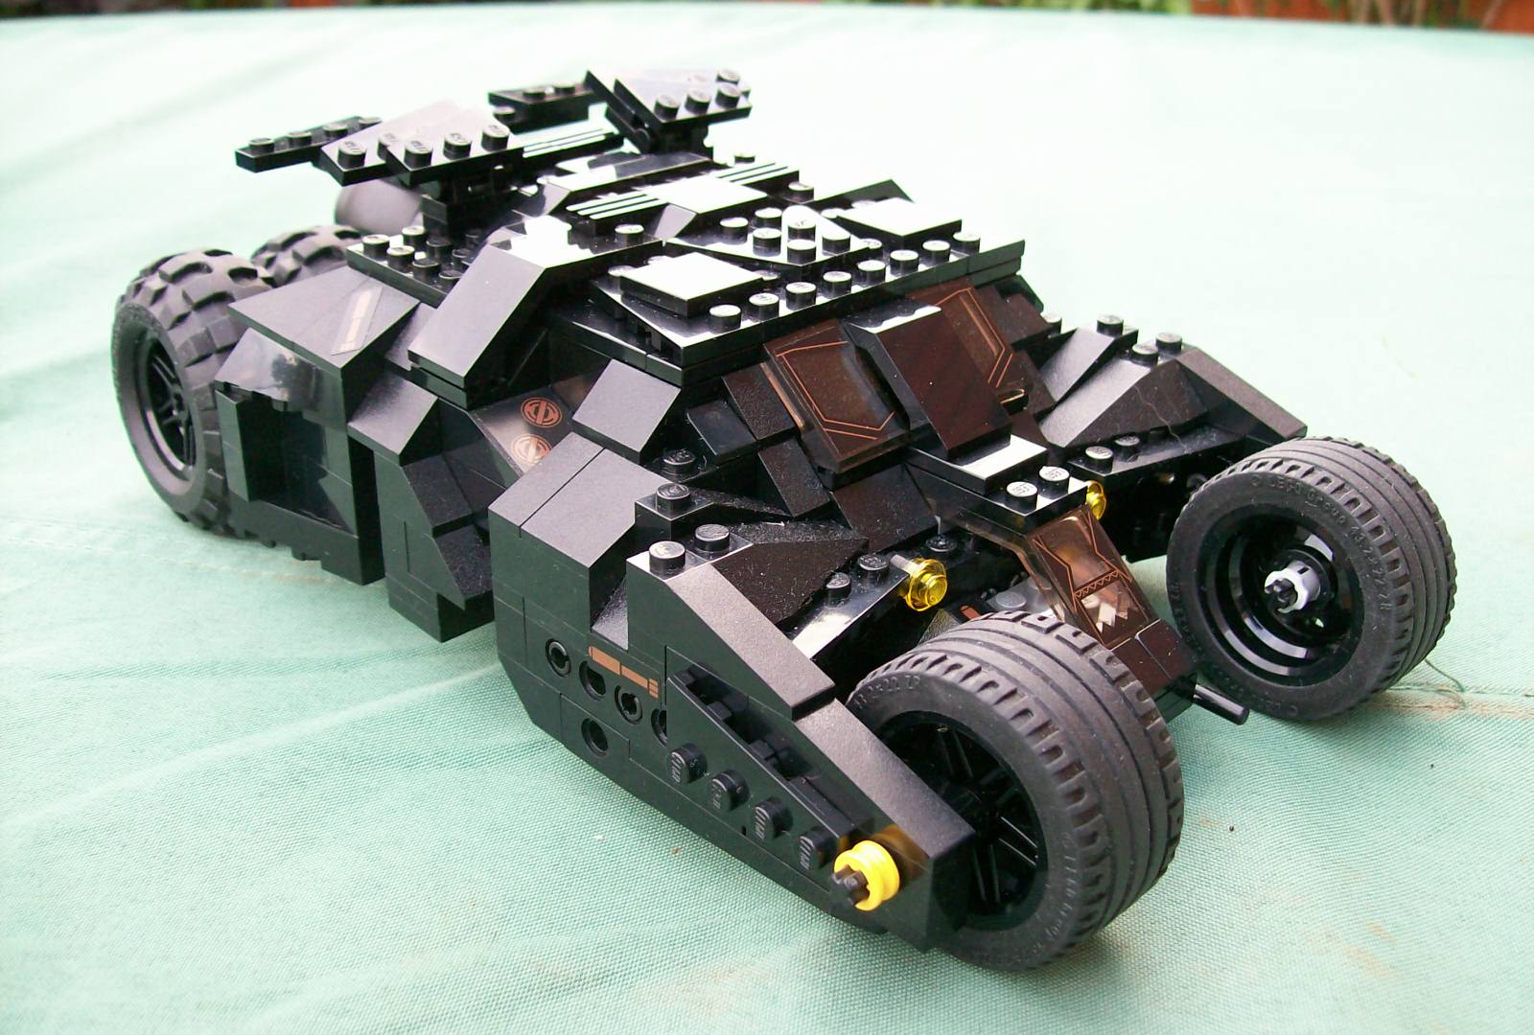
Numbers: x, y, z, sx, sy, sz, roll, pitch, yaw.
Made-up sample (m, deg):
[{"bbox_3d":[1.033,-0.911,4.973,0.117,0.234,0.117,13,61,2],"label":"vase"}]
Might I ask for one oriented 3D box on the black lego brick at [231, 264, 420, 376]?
[{"bbox_3d":[-0.074,-0.036,0.272,0.019,0.009,0.037,-23,36,-38],"label":"black lego brick"}]

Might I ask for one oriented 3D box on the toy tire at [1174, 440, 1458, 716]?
[{"bbox_3d":[0.089,0.010,0.261,0.022,0.043,0.043,-19,34,-37],"label":"toy tire"}]

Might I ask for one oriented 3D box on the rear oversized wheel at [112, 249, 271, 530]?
[{"bbox_3d":[-0.106,-0.024,0.308,0.026,0.056,0.056,-23,36,-38],"label":"rear oversized wheel"}]

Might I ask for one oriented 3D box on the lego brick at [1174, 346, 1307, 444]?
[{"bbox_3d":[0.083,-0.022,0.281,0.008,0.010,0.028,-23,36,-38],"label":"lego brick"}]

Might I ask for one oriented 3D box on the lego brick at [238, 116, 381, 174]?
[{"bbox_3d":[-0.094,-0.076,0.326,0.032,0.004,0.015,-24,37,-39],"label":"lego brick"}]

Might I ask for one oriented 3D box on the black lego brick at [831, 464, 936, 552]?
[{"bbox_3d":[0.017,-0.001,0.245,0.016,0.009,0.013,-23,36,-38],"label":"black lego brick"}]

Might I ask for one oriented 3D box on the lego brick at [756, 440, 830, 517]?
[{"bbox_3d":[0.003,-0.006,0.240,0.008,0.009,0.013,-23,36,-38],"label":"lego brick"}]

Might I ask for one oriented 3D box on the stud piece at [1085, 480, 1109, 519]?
[{"bbox_3d":[0.052,-0.002,0.262,0.008,0.008,0.005,-23,36,-38],"label":"stud piece"}]

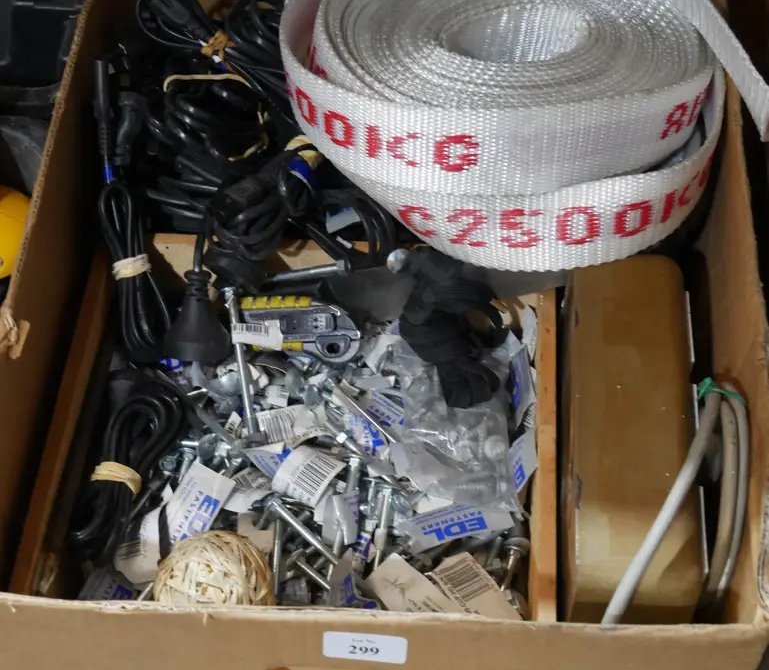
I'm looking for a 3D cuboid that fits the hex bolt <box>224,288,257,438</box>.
[{"bbox_3d":[-0.085,0.015,0.885,0.011,0.011,0.101,-9,64,-7],"label":"hex bolt"}]

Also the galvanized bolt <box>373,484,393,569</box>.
[{"bbox_3d":[-0.003,0.114,0.860,0.012,0.012,0.052,6,78,5],"label":"galvanized bolt"}]

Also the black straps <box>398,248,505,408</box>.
[{"bbox_3d":[0.040,-0.007,0.873,0.060,0.045,0.090,2,54,4],"label":"black straps"}]

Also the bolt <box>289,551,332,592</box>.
[{"bbox_3d":[-0.040,0.132,0.820,0.012,0.012,0.033,-36,47,-24],"label":"bolt"}]

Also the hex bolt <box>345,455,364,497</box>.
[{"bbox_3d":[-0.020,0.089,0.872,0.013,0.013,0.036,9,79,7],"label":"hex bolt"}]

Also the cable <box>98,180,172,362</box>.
[{"bbox_3d":[-0.155,-0.041,0.923,0.036,0.028,0.114,-11,70,-7],"label":"cable"}]

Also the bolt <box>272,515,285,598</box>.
[{"bbox_3d":[-0.059,0.123,0.820,0.008,0.008,0.049,-1,57,0],"label":"bolt"}]

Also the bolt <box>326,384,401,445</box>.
[{"bbox_3d":[-0.013,0.048,0.898,0.054,0.012,0.012,40,63,15],"label":"bolt"}]

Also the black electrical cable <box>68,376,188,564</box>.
[{"bbox_3d":[-0.154,0.078,0.877,0.050,0.032,0.108,9,63,8],"label":"black electrical cable"}]

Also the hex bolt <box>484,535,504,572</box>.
[{"bbox_3d":[0.063,0.128,0.854,0.010,0.010,0.025,16,84,12],"label":"hex bolt"}]

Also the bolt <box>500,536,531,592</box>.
[{"bbox_3d":[0.069,0.127,0.820,0.015,0.015,0.036,14,57,11],"label":"bolt"}]

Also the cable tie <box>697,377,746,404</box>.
[{"bbox_3d":[0.191,0.031,0.838,0.027,0.014,0.012,2,54,3],"label":"cable tie"}]

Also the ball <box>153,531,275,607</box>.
[{"bbox_3d":[-0.092,0.140,0.800,0.067,0.063,0.067,0,53,0],"label":"ball"}]

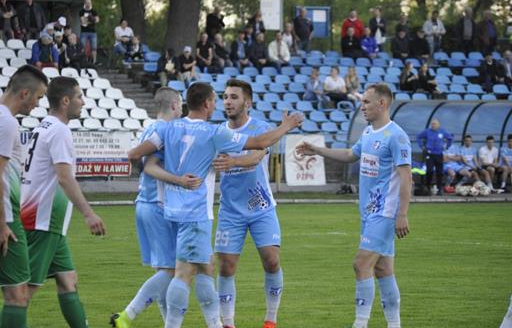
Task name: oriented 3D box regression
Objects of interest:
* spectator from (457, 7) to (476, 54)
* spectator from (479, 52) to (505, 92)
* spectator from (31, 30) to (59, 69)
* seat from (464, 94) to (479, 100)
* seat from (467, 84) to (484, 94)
[{"bbox_3d":[5.774,-3.411,72.513,0.550,1.750,0.360,0,1,-12],"label":"spectator"},{"bbox_3d":[6.288,-2.360,71.224,0.550,1.180,0.750,0,1,-20],"label":"spectator"},{"bbox_3d":[-5.422,-2.692,68.097,0.620,1.250,0.780,0,1,-15],"label":"spectator"},{"bbox_3d":[5.590,-1.662,68.740,0.430,0.310,0.410,0,1,-21],"label":"seat"},{"bbox_3d":[5.838,-1.982,70.386,0.420,0.290,0.400,0,1,-18],"label":"seat"}]

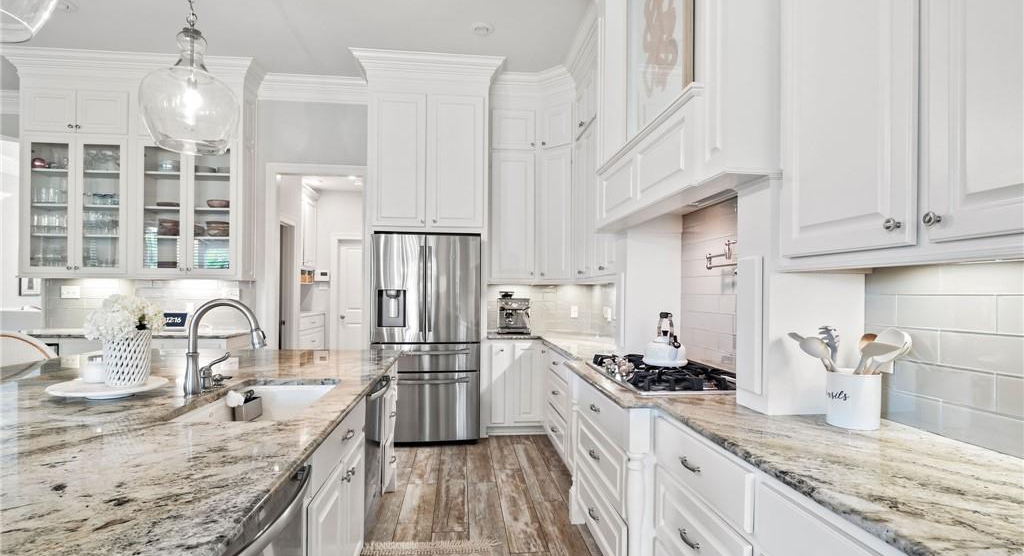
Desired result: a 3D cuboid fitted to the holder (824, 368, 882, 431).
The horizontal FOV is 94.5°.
[{"bbox_3d":[1.101,0.387,1.525,0.142,0.168,0.142,0,-1,-6],"label":"holder"}]

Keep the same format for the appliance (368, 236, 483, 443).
[{"bbox_3d":[-0.767,0.545,4.402,0.920,1.790,0.840,0,-1,-6],"label":"appliance"}]

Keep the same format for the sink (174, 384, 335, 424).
[{"bbox_3d":[-0.960,0.609,1.854,0.430,0.220,0.700,0,-1,-6],"label":"sink"}]

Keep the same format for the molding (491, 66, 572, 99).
[{"bbox_3d":[0.186,-1.781,4.361,0.750,0.235,0.330,0,-1,-7],"label":"molding"}]

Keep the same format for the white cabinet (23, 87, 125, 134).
[{"bbox_3d":[-3.788,-1.443,4.232,0.850,0.395,0.320,0,-1,-7],"label":"white cabinet"}]

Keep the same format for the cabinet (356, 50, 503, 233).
[{"bbox_3d":[-0.775,-1.188,4.521,1.260,1.560,0.700,0,-1,-6],"label":"cabinet"}]

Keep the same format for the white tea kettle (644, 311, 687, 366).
[{"bbox_3d":[0.772,0.302,2.390,0.216,0.255,0.220,0,-1,-7],"label":"white tea kettle"}]

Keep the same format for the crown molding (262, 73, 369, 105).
[{"bbox_3d":[-1.861,-1.795,4.526,1.100,0.230,0.140,0,-1,-7],"label":"crown molding"}]

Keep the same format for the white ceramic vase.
[{"bbox_3d":[-1.470,0.303,1.811,0.148,0.202,0.148,0,-1,-7],"label":"white ceramic vase"}]

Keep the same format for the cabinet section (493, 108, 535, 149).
[{"bbox_3d":[0.009,-1.491,4.929,0.444,0.441,0.320,0,-1,-6],"label":"cabinet section"}]

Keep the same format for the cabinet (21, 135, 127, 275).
[{"bbox_3d":[-3.897,-0.649,4.372,0.890,1.230,0.350,0,-1,-6],"label":"cabinet"}]

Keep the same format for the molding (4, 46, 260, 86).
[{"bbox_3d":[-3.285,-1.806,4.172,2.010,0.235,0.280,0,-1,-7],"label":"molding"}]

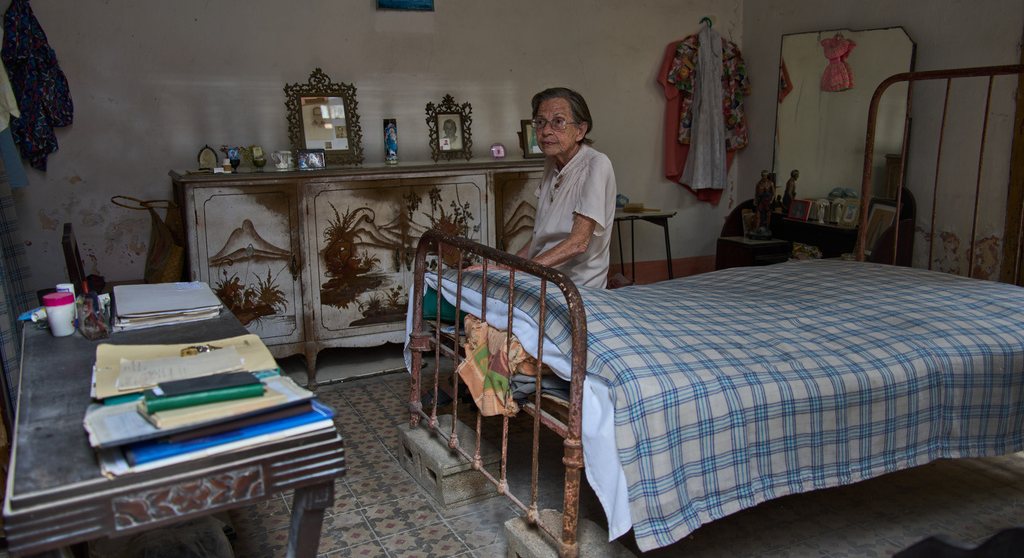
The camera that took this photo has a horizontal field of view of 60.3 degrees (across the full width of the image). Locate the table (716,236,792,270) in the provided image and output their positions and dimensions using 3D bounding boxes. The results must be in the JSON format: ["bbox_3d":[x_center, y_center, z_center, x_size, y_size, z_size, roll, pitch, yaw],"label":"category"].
[{"bbox_3d":[1.275,-0.010,4.687,0.270,0.400,0.270,-7,13,-24],"label":"table"}]

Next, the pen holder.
[{"bbox_3d":[-0.869,0.076,1.830,0.060,0.097,0.056,-7,13,-24],"label":"pen holder"}]

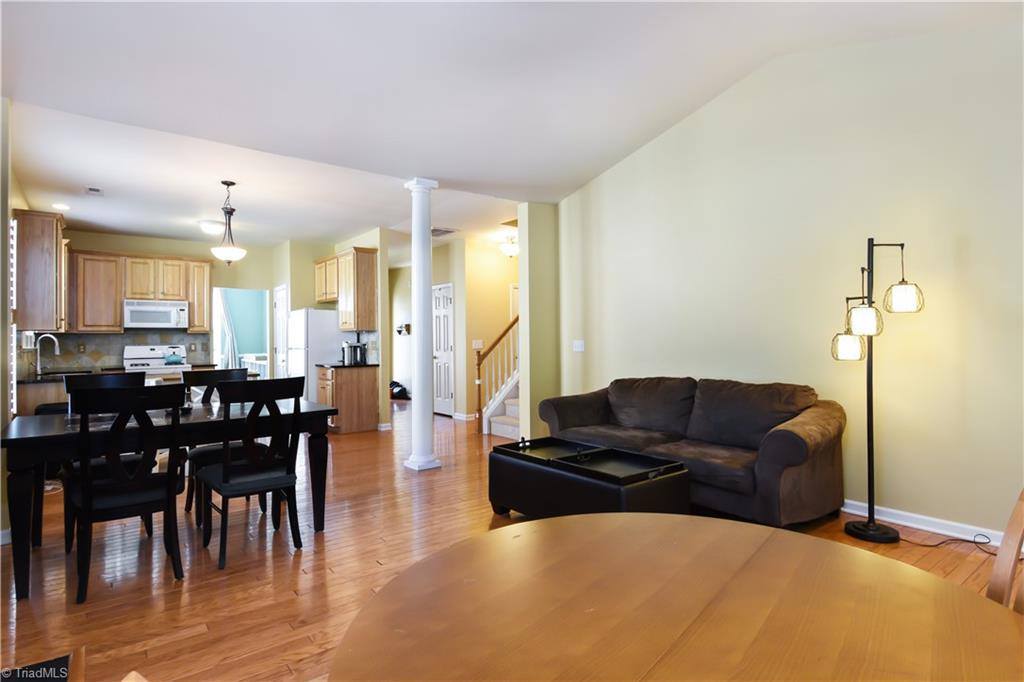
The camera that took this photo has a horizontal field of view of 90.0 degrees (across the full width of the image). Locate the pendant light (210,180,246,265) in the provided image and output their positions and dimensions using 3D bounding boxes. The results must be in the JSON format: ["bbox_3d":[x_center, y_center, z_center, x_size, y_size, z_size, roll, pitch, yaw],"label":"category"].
[{"bbox_3d":[-2.837,-1.173,5.133,0.366,0.822,0.366,0,0,-38],"label":"pendant light"}]

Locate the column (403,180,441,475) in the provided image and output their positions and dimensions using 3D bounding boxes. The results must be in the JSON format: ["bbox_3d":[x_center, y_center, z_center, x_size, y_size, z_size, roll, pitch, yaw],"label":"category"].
[{"bbox_3d":[-0.861,-0.159,4.897,0.240,2.715,0.240,0,0,-38],"label":"column"}]

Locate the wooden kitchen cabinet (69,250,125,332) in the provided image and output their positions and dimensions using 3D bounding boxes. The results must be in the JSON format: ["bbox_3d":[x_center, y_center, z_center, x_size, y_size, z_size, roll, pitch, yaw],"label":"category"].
[{"bbox_3d":[-5.661,-0.648,7.034,0.485,1.060,0.030,0,0,-38],"label":"wooden kitchen cabinet"}]

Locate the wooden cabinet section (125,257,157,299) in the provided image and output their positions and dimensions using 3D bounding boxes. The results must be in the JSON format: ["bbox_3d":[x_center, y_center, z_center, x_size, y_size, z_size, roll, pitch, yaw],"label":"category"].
[{"bbox_3d":[-5.302,-0.893,7.314,0.348,0.573,0.030,0,0,-38],"label":"wooden cabinet section"}]

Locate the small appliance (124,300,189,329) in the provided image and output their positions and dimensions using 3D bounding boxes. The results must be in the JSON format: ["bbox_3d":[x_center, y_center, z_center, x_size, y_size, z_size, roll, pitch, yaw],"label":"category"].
[{"bbox_3d":[-5.051,-0.369,7.273,0.740,0.390,0.400,-1,1,-38],"label":"small appliance"}]

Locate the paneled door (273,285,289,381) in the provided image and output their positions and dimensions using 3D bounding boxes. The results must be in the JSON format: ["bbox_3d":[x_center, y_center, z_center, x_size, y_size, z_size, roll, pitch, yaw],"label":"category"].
[{"bbox_3d":[-3.720,0.198,8.297,0.040,2.090,0.810,0,0,-38],"label":"paneled door"}]

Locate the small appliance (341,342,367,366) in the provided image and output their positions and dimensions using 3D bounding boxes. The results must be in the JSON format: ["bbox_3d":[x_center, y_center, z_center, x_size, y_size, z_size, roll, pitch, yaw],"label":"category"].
[{"bbox_3d":[-2.141,0.163,6.856,0.300,0.325,0.240,-1,1,-38],"label":"small appliance"}]

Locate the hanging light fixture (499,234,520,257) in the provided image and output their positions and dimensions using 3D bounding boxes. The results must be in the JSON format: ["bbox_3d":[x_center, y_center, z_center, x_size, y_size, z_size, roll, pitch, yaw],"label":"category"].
[{"bbox_3d":[-0.016,-1.417,7.642,0.360,0.344,0.360,0,0,0],"label":"hanging light fixture"}]

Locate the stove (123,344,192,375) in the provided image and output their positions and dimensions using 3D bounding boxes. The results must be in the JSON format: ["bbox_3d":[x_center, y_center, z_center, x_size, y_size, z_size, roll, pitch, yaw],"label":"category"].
[{"bbox_3d":[-5.134,0.658,7.423,0.760,1.180,0.680,0,0,-38],"label":"stove"}]

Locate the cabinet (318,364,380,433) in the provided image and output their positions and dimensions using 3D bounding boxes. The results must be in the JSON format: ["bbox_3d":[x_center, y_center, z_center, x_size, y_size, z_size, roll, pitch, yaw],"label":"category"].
[{"bbox_3d":[-2.256,0.783,7.031,0.632,0.880,0.690,0,0,-38],"label":"cabinet"}]

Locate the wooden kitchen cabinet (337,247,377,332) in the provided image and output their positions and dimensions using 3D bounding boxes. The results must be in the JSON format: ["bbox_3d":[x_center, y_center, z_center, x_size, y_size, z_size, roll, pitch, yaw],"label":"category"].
[{"bbox_3d":[-2.107,-0.678,6.991,0.350,1.105,0.590,-1,1,-38],"label":"wooden kitchen cabinet"}]

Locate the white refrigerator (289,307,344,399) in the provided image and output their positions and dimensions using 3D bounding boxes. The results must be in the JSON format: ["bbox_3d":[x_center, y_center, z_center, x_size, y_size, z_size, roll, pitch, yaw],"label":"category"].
[{"bbox_3d":[-2.773,0.376,7.508,0.740,1.665,0.820,-1,1,-38],"label":"white refrigerator"}]

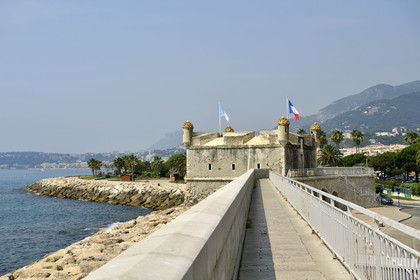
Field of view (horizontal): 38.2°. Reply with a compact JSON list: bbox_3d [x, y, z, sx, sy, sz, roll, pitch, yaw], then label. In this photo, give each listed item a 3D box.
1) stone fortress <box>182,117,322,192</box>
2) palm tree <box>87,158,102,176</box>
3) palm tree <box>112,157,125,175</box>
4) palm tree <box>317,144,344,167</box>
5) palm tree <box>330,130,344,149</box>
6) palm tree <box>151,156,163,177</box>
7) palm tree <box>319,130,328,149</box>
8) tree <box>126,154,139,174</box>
[{"bbox_3d":[6.717,2.832,92.975,16.220,11.180,14.400,-1,-3,28],"label":"stone fortress"},{"bbox_3d":[-47.237,11.370,244.737,4.400,7.570,4.400,0,-3,0],"label":"palm tree"},{"bbox_3d":[-36.294,10.908,241.754,4.600,8.030,4.600,0,-3,0],"label":"palm tree"},{"bbox_3d":[25.734,5.960,129.863,5.800,10.000,5.800,0,-3,0],"label":"palm tree"},{"bbox_3d":[32.002,4.572,151.947,3.500,13.930,3.500,0,-3,0],"label":"palm tree"},{"bbox_3d":[-20.457,10.392,231.767,4.500,8.170,4.500,0,-3,0],"label":"palm tree"},{"bbox_3d":[28.236,4.635,151.944,3.500,13.800,3.500,0,-3,0],"label":"palm tree"},{"bbox_3d":[-28.251,9.719,221.787,4.600,8.830,4.600,0,-3,0],"label":"tree"}]

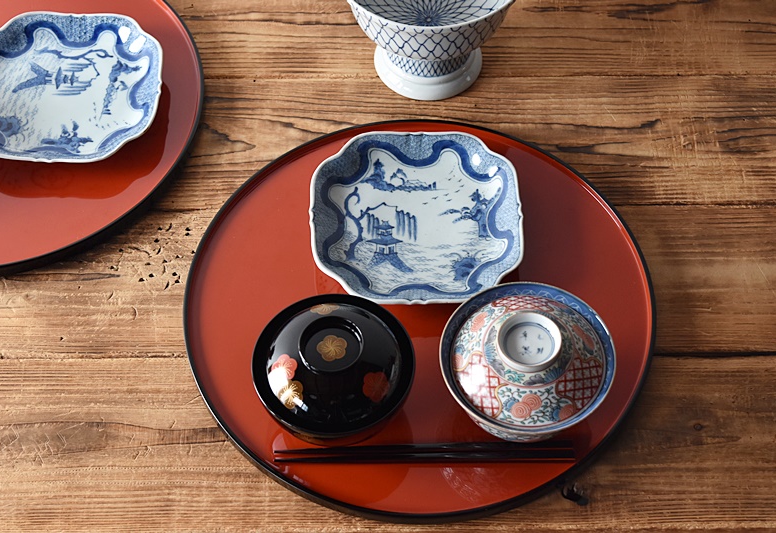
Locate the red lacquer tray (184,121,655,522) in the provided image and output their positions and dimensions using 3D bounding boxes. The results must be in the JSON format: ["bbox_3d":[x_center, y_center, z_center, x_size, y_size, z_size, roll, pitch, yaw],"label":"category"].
[{"bbox_3d":[0.024,0.033,1.152,0.362,0.020,0.362,0,56,0],"label":"red lacquer tray"}]

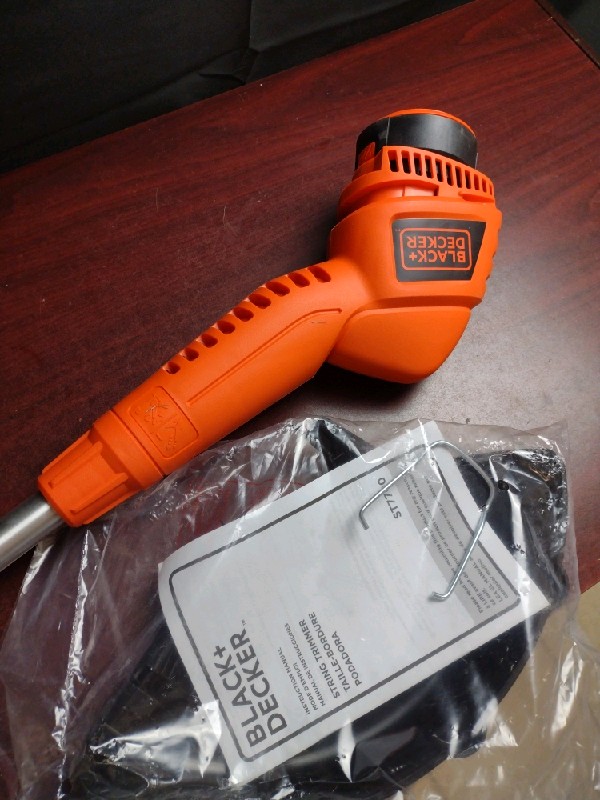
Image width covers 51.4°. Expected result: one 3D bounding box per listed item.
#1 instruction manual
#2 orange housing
[{"bbox_3d":[0.030,0.119,0.405,0.218,0.008,0.142,-26,64,-7],"label":"instruction manual"},{"bbox_3d":[0.002,-0.059,0.440,0.416,0.125,0.177,-39,71,-14],"label":"orange housing"}]

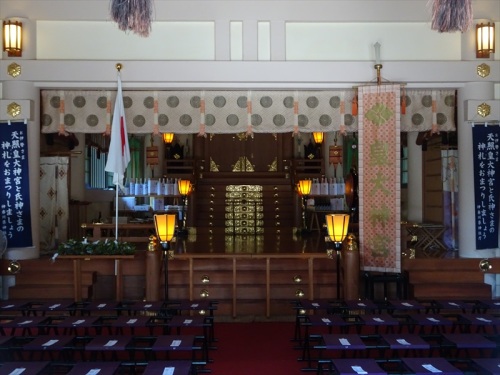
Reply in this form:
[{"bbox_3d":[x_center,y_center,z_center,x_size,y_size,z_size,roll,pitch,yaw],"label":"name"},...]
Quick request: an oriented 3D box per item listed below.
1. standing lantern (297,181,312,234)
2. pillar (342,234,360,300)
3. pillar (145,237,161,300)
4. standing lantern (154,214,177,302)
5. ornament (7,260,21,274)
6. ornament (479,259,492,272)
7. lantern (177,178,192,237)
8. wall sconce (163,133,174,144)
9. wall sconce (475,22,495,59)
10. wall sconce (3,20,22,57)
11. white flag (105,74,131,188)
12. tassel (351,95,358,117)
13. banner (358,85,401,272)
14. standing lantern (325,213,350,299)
[{"bbox_3d":[1.330,0.471,15.200,0.285,1.270,0.285,0,-1,-1],"label":"standing lantern"},{"bbox_3d":[1.312,1.113,8.180,0.195,1.025,0.195,0,0,-1],"label":"pillar"},{"bbox_3d":[-1.243,1.134,8.100,0.190,1.020,0.190,0,-1,-1],"label":"pillar"},{"bbox_3d":[-1.064,0.976,8.000,0.290,1.290,0.290,0,-1,-1],"label":"standing lantern"},{"bbox_3d":[-3.301,1.123,8.897,0.174,0.174,0.082,0,0,-1],"label":"ornament"},{"bbox_3d":[3.360,1.110,9.050,0.175,0.175,0.090,0,-1,-1],"label":"ornament"},{"bbox_3d":[-1.418,0.450,13.735,0.277,1.220,0.277,0,0,-1],"label":"lantern"},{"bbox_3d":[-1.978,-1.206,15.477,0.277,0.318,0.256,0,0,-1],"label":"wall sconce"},{"bbox_3d":[3.316,-2.075,8.959,0.251,0.456,0.205,0,0,-1],"label":"wall sconce"},{"bbox_3d":[-3.291,-2.064,8.825,0.251,0.456,0.205,0,0,-1],"label":"wall sconce"},{"bbox_3d":[-1.690,-0.714,8.100,0.320,1.450,0.180,0,-1,-1],"label":"white flag"},{"bbox_3d":[1.348,-1.048,8.149,0.072,0.267,0.072,0,0,-1],"label":"tassel"},{"bbox_3d":[1.647,-0.114,8.050,0.540,2.370,0.050,0,-1,16],"label":"banner"},{"bbox_3d":[1.108,0.975,8.050,0.290,1.290,0.290,0,-1,-1],"label":"standing lantern"}]

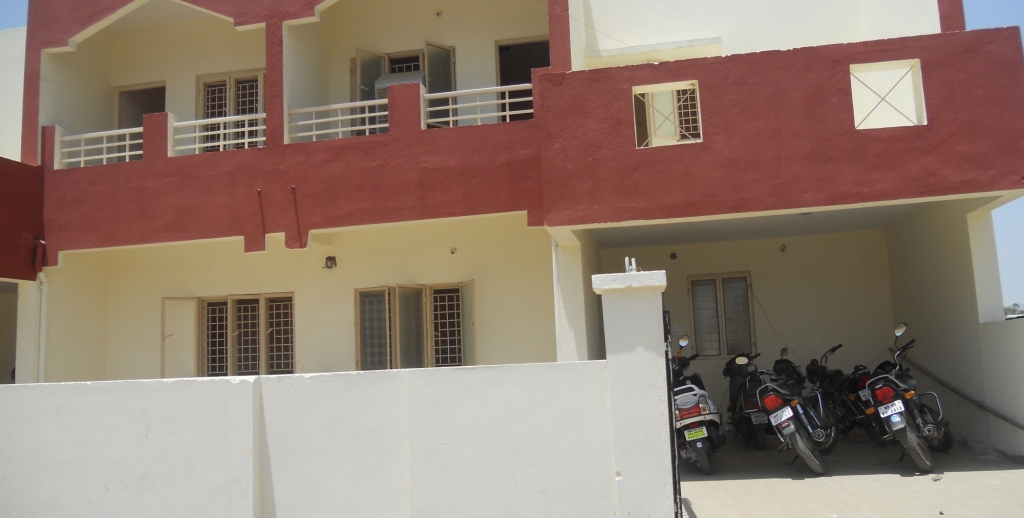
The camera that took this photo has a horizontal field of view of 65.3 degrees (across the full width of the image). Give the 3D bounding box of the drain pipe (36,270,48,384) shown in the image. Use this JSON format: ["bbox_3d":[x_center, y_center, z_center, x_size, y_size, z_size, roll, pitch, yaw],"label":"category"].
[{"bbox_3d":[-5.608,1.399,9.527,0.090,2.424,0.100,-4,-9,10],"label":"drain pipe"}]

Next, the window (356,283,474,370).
[{"bbox_3d":[-1.210,0.862,9.832,1.576,1.111,0.170,-4,-9,10],"label":"window"}]

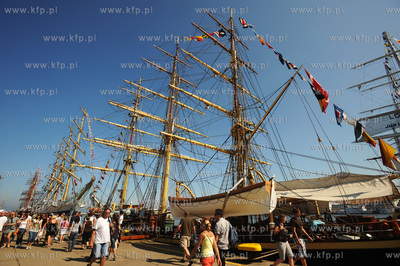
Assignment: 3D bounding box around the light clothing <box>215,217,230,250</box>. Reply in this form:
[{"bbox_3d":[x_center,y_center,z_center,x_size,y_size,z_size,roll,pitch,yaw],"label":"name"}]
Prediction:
[{"bbox_3d":[0.560,2.503,4.700,0.300,0.720,0.450,-17,-28,36],"label":"light clothing"}]

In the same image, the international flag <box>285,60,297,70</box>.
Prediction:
[{"bbox_3d":[6.444,-4.806,13.436,0.750,0.700,0.300,-19,-29,38],"label":"international flag"}]

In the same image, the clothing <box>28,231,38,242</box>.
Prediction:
[{"bbox_3d":[-8.896,5.510,10.049,0.400,0.540,0.310,15,-27,-32],"label":"clothing"}]

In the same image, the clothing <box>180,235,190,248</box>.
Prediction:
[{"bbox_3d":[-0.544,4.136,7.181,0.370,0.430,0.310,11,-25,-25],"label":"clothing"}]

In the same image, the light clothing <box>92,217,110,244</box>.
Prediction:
[{"bbox_3d":[-2.794,2.760,5.352,0.500,0.680,0.320,16,-27,-34],"label":"light clothing"}]

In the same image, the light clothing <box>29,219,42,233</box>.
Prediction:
[{"bbox_3d":[-8.875,5.021,10.254,0.500,0.630,0.280,15,-27,-32],"label":"light clothing"}]

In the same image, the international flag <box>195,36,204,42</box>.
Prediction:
[{"bbox_3d":[-0.059,-10.992,22.185,1.100,0.700,0.300,-19,-29,38],"label":"international flag"}]

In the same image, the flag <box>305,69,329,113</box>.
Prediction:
[{"bbox_3d":[7.263,-2.650,11.764,1.200,2.800,0.500,-19,-29,38],"label":"flag"}]

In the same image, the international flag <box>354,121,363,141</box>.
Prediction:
[{"bbox_3d":[8.232,-0.130,9.800,0.400,1.100,0.300,-19,-29,38],"label":"international flag"}]

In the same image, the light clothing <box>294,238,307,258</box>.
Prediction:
[{"bbox_3d":[3.004,3.436,5.613,0.360,0.480,0.340,-10,-25,23],"label":"light clothing"}]

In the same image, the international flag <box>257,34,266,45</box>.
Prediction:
[{"bbox_3d":[5.184,-7.882,15.906,0.800,0.850,0.300,-19,-29,38],"label":"international flag"}]

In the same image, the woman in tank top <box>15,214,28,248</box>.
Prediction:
[{"bbox_3d":[-9.625,5.298,10.246,0.520,1.610,0.400,15,-27,-32],"label":"woman in tank top"}]

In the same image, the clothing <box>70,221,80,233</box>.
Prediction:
[{"bbox_3d":[-5.866,4.406,8.891,0.400,0.520,0.260,16,-27,-34],"label":"clothing"}]

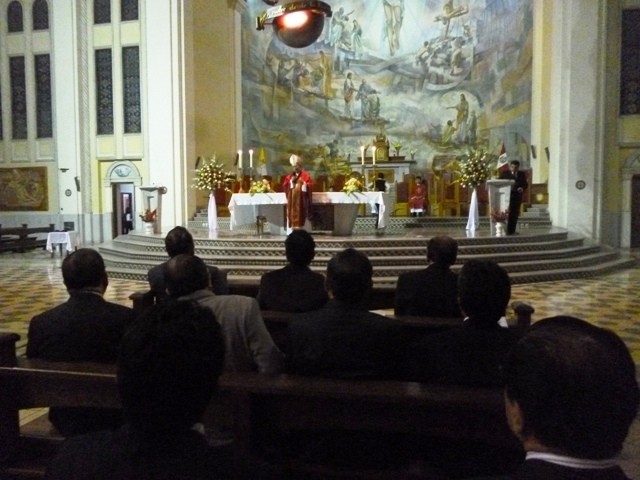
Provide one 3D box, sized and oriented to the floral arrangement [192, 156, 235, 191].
[{"bbox_3d":[-3.086,-1.956,15.000,1.180,1.030,0.950,0,3,5],"label":"floral arrangement"}]

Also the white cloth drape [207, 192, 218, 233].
[{"bbox_3d":[-3.000,-0.798,14.500,0.270,1.050,0.260,1,4,15],"label":"white cloth drape"}]

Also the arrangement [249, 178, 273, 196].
[{"bbox_3d":[-1.419,-1.252,12.350,0.570,0.430,0.420,0,3,5],"label":"arrangement"}]

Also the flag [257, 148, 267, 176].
[{"bbox_3d":[-1.921,-2.512,17.000,0.360,1.050,0.250,0,3,5],"label":"flag"}]

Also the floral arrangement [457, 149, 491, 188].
[{"bbox_3d":[3.914,-1.823,13.200,0.860,1.000,0.800,0,3,7],"label":"floral arrangement"}]

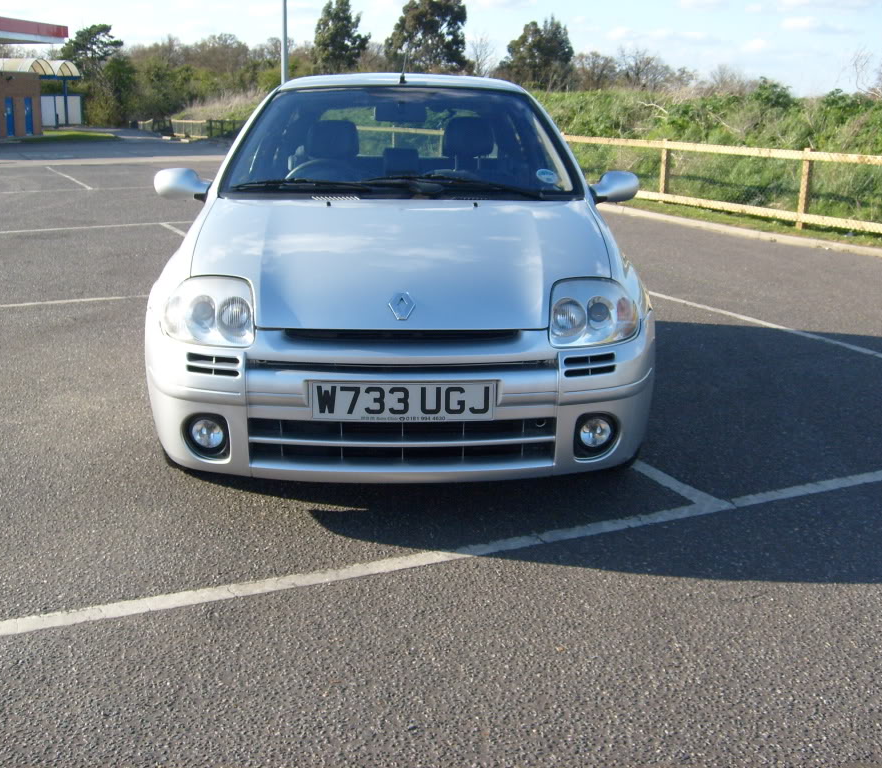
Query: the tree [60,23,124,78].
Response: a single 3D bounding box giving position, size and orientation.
[{"bbox_3d":[-24.610,-22.016,73.821,4.510,7.120,4.510,-5,16,-17],"label":"tree"}]

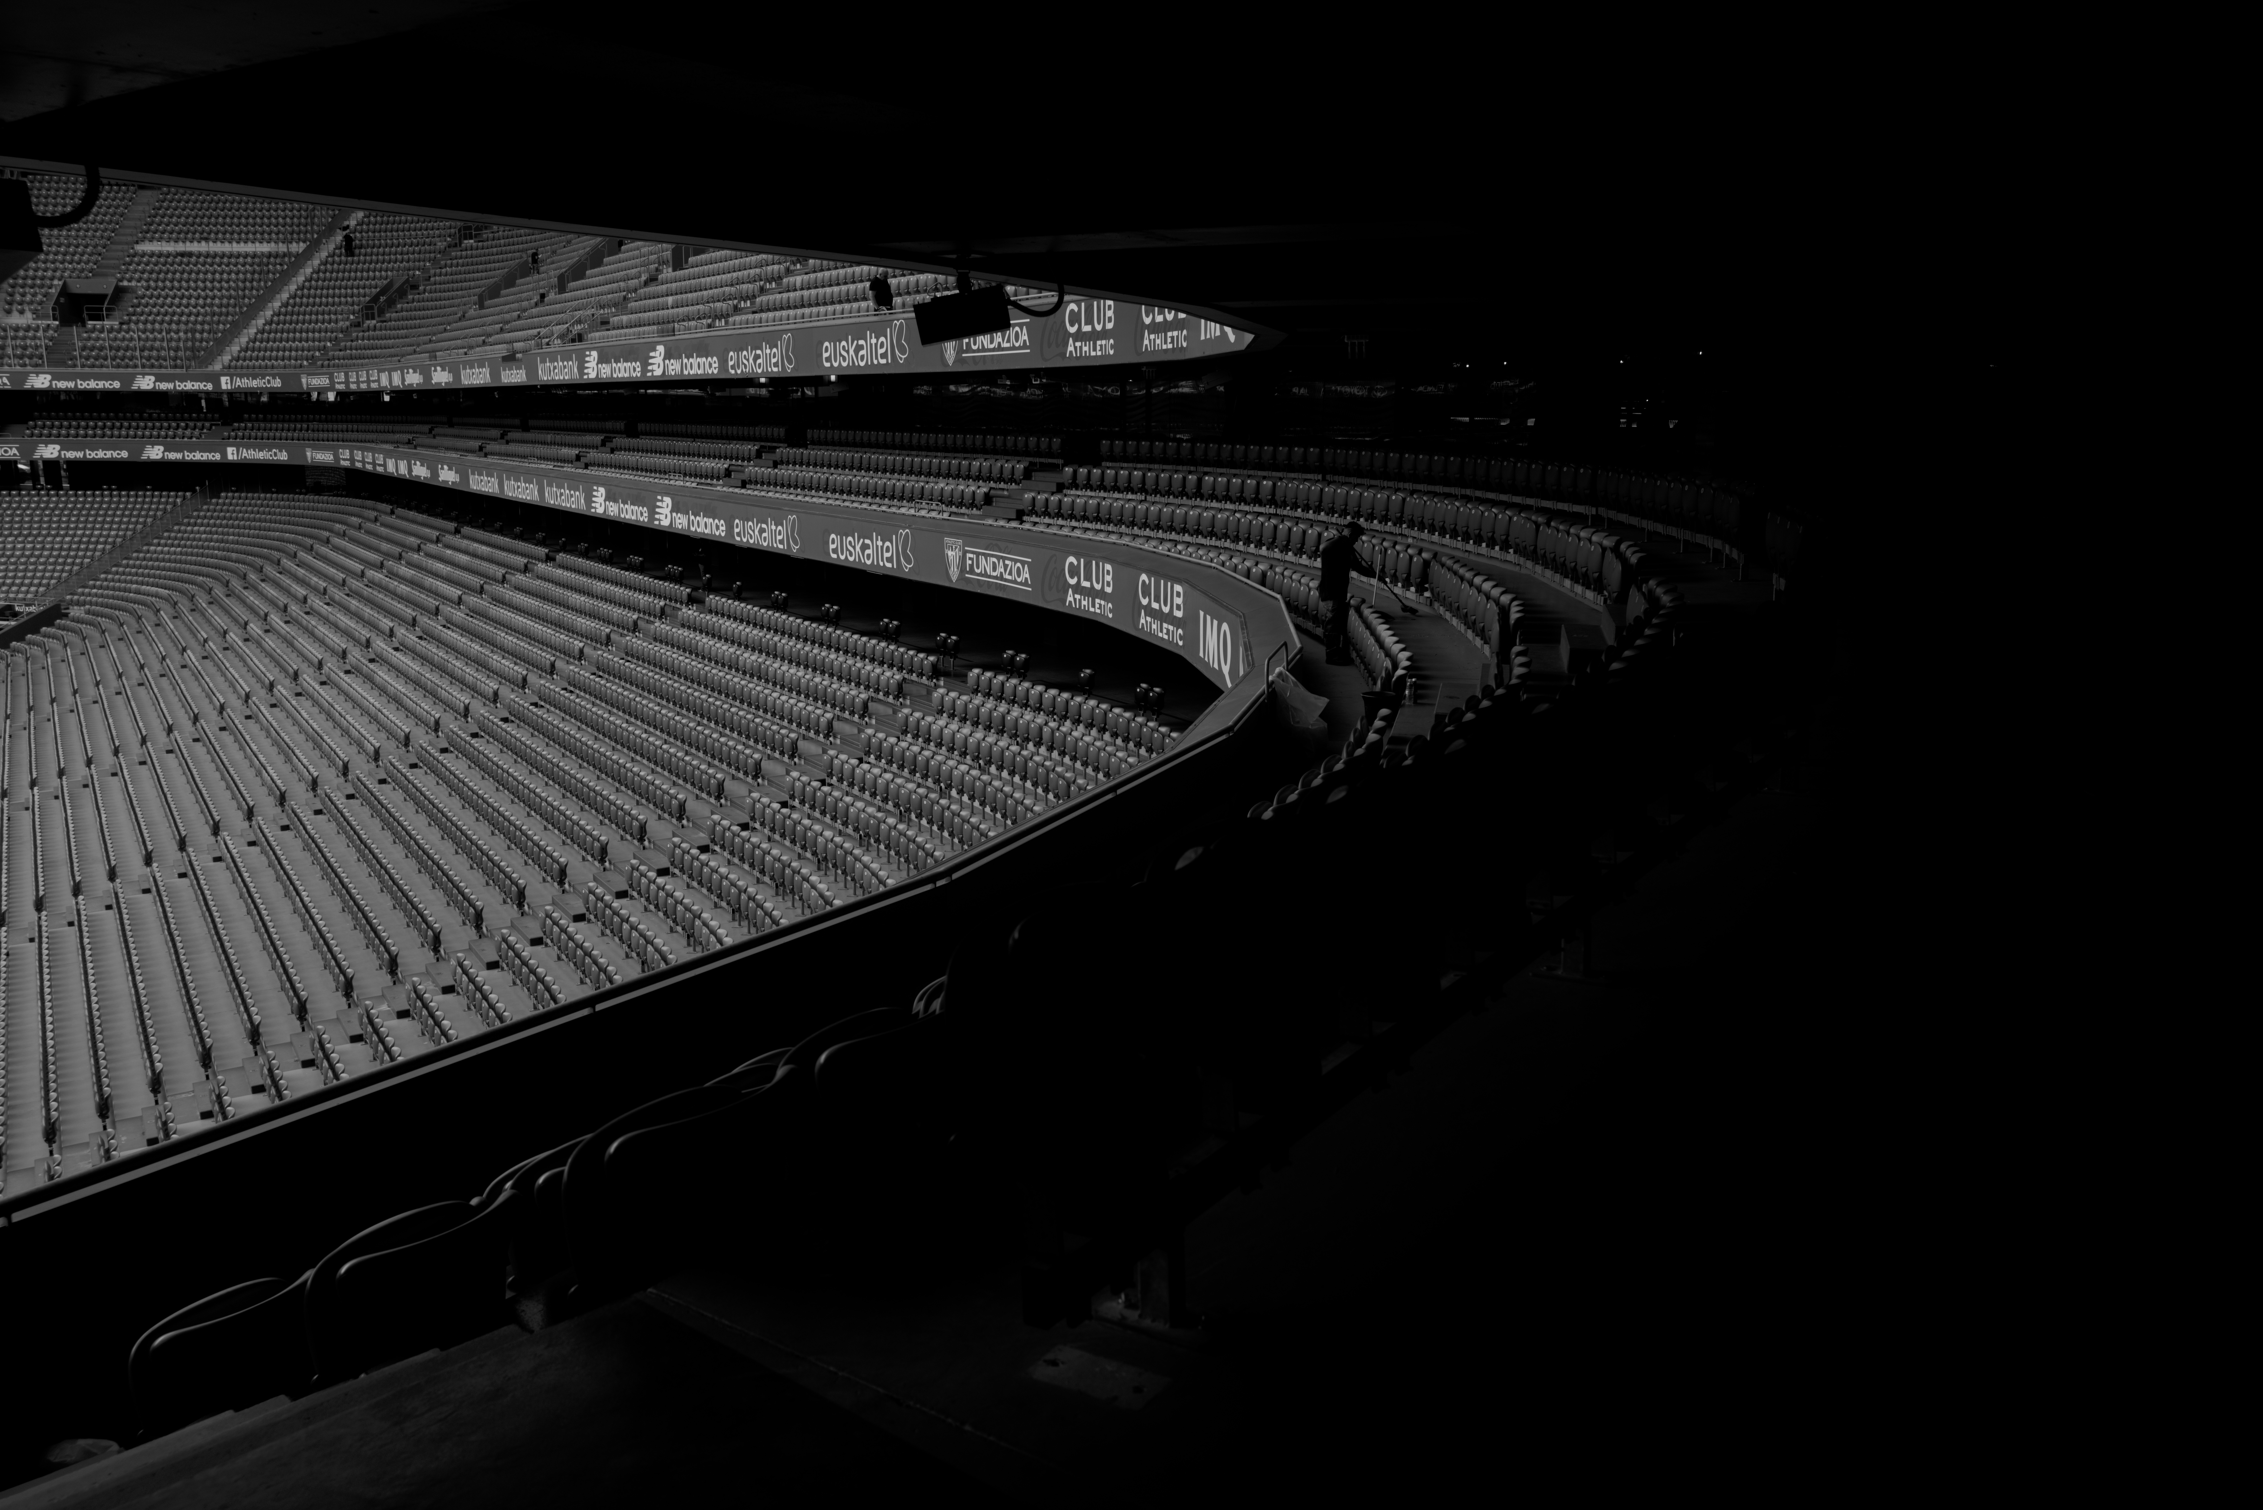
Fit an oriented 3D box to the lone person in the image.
[{"bbox_3d":[2.611,-1.944,21.310,0.620,1.700,0.520,-4,12,-20],"label":"lone person"}]

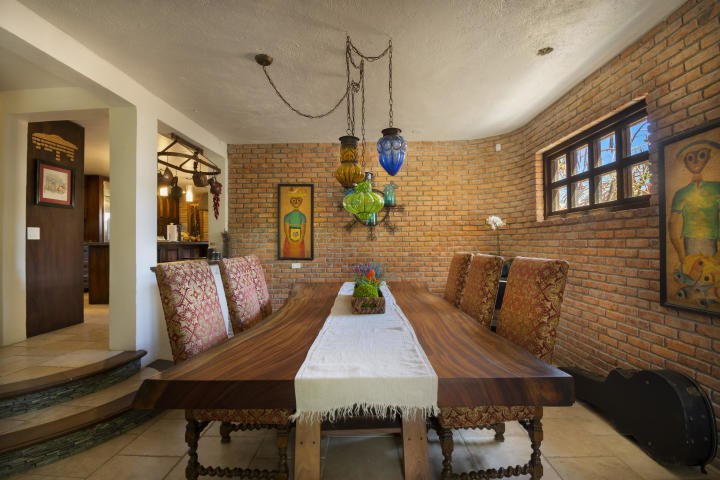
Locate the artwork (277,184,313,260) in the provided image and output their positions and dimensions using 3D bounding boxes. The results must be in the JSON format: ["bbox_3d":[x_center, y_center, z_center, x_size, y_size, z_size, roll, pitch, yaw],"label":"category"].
[{"bbox_3d":[-0.865,-0.235,4.000,0.480,1.000,0.040,0,0,0],"label":"artwork"}]

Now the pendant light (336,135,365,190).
[{"bbox_3d":[-0.062,-0.491,1.900,0.185,0.330,0.185,0,0,0],"label":"pendant light"}]

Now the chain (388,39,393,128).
[{"bbox_3d":[0.200,-1.017,1.950,0.022,0.585,0.022,0,0,0],"label":"chain"}]

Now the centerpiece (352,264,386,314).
[{"bbox_3d":[0.050,0.278,1.860,0.220,0.265,0.380,0,0,0],"label":"centerpiece"}]

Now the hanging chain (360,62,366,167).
[{"bbox_3d":[0.026,-0.904,2.150,0.024,0.778,0.024,0,0,0],"label":"hanging chain"}]

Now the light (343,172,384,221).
[{"bbox_3d":[0.027,-0.313,2.150,0.290,0.345,0.290,0,0,0],"label":"light"}]

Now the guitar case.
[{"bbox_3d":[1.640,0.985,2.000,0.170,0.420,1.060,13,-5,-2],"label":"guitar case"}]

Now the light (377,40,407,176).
[{"bbox_3d":[0.208,-0.855,1.950,0.190,0.884,0.190,0,0,0],"label":"light"}]

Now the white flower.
[{"bbox_3d":[1.410,-0.180,3.100,0.200,0.165,0.170,0,0,27],"label":"white flower"}]

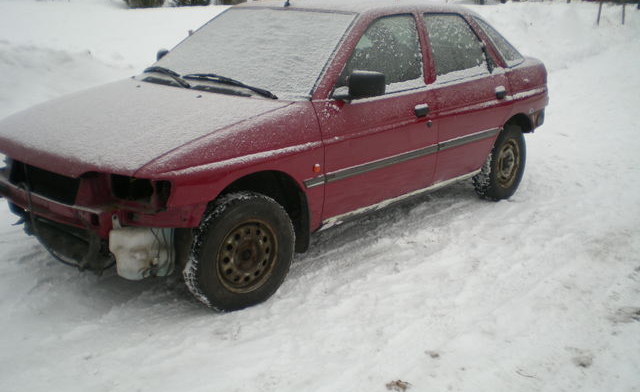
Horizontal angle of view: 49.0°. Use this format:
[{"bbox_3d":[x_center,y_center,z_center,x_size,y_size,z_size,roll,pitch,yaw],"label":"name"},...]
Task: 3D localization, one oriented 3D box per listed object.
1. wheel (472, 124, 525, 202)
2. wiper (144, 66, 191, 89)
[{"bbox_3d":[1.308,-0.244,5.080,0.180,0.580,0.580,14,21,40],"label":"wheel"},{"bbox_3d":[-0.897,-0.698,4.101,0.085,0.075,0.550,-12,20,-37],"label":"wiper"}]

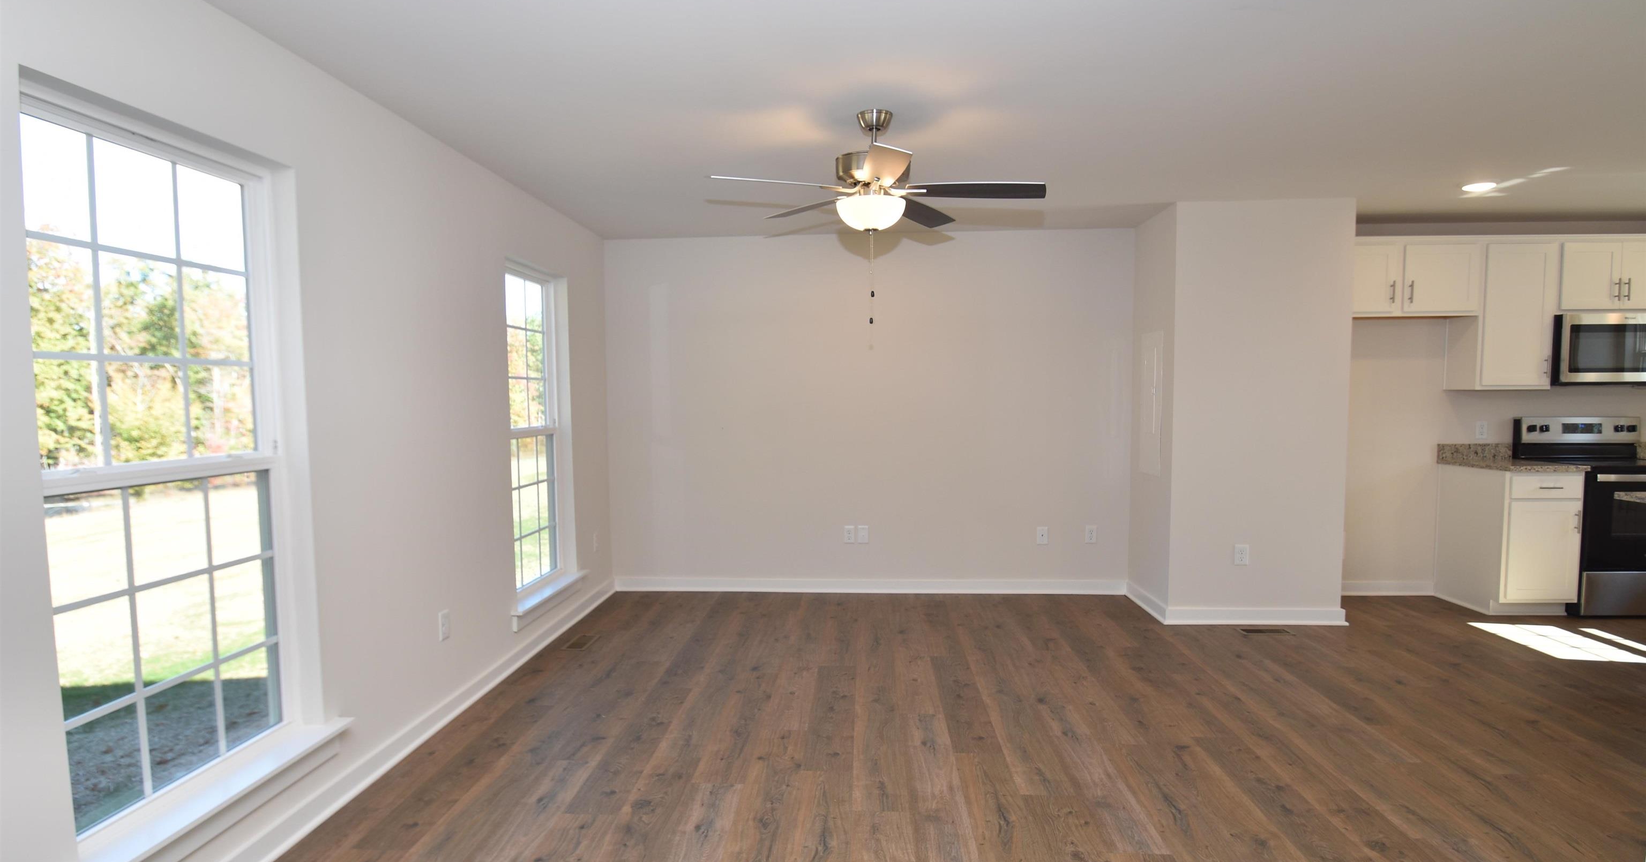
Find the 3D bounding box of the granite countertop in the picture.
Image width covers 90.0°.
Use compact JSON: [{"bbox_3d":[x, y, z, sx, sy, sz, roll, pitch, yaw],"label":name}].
[{"bbox_3d":[4.291,0.169,5.144,0.475,0.135,0.625,0,3,3],"label":"granite countertop"}]

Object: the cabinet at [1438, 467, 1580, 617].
[{"bbox_3d":[4.292,0.676,5.184,0.460,0.878,0.590,0,3,3],"label":"cabinet"}]

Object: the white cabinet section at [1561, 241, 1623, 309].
[{"bbox_3d":[4.710,-0.955,5.186,0.352,0.409,0.313,0,3,3],"label":"white cabinet section"}]

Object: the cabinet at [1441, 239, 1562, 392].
[{"bbox_3d":[4.287,-0.724,5.237,0.453,0.930,0.320,0,3,3],"label":"cabinet"}]

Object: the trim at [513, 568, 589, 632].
[{"bbox_3d":[-1.546,0.940,4.626,0.135,0.110,0.990,0,3,3],"label":"trim"}]

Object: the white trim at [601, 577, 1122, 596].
[{"bbox_3d":[0.301,1.062,5.683,3.569,0.108,0.024,0,3,3],"label":"white trim"}]

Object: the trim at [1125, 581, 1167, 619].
[{"bbox_3d":[2.051,1.067,5.217,0.024,0.108,0.750,0,3,3],"label":"trim"}]

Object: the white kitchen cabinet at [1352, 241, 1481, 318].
[{"bbox_3d":[3.593,-0.947,5.262,0.925,0.480,0.320,0,3,3],"label":"white kitchen cabinet"}]

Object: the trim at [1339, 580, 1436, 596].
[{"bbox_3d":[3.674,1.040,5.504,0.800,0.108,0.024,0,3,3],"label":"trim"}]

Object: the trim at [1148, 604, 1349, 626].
[{"bbox_3d":[2.539,1.088,4.832,1.058,0.103,0.036,0,3,3],"label":"trim"}]

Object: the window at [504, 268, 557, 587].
[{"bbox_3d":[-1.626,0.001,4.597,0.075,1.720,0.820,0,3,3],"label":"window"}]

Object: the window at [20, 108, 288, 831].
[{"bbox_3d":[-1.751,0.107,2.232,0.075,1.720,0.820,0,3,3],"label":"window"}]

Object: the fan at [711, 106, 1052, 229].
[{"bbox_3d":[0.197,-1.009,3.217,1.290,0.455,1.270,0,3,3],"label":"fan"}]

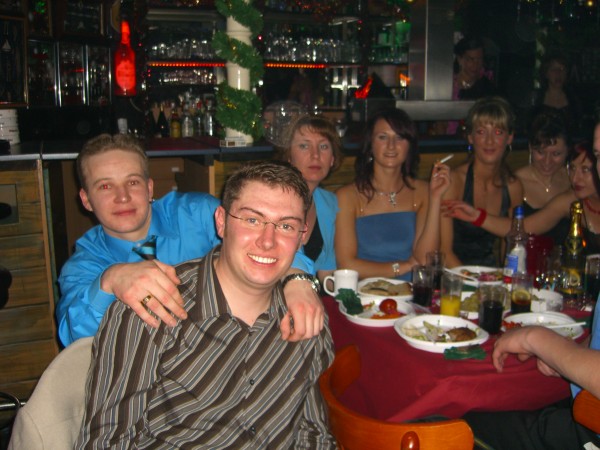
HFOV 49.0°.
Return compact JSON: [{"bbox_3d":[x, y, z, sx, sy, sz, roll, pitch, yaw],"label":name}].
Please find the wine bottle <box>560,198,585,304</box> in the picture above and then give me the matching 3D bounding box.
[{"bbox_3d":[0.888,0.087,2.124,0.087,0.310,0.087,0,10,0],"label":"wine bottle"}]

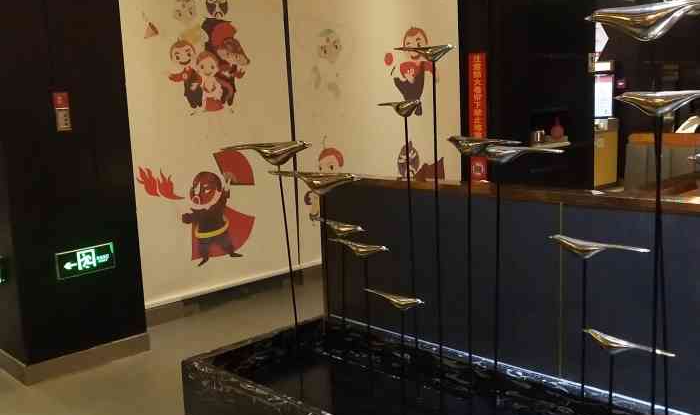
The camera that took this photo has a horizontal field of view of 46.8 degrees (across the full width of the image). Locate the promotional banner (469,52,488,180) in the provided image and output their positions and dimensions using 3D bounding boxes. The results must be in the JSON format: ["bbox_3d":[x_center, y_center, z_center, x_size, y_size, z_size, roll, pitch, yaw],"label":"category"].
[{"bbox_3d":[1.236,-0.868,7.775,0.020,1.200,0.190,-10,12,-44],"label":"promotional banner"}]

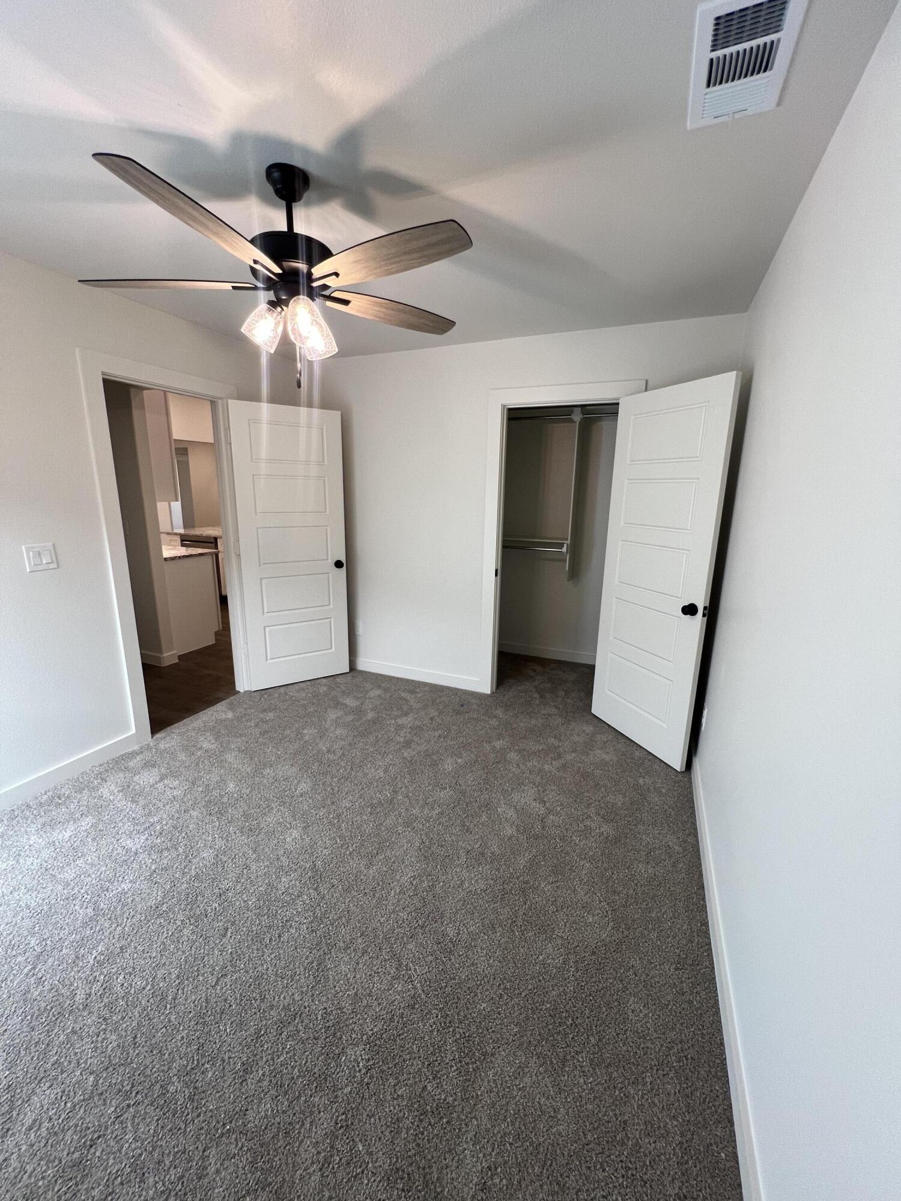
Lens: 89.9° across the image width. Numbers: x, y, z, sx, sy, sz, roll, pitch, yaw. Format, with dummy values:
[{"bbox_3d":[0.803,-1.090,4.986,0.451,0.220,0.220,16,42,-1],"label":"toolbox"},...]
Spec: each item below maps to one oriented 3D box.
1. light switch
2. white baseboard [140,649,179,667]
[{"bbox_3d":[-1.925,-0.202,2.123,0.011,0.117,0.117,7,14,23],"label":"light switch"},{"bbox_3d":[-2.561,0.497,3.976,0.260,0.092,0.150,7,14,23],"label":"white baseboard"}]

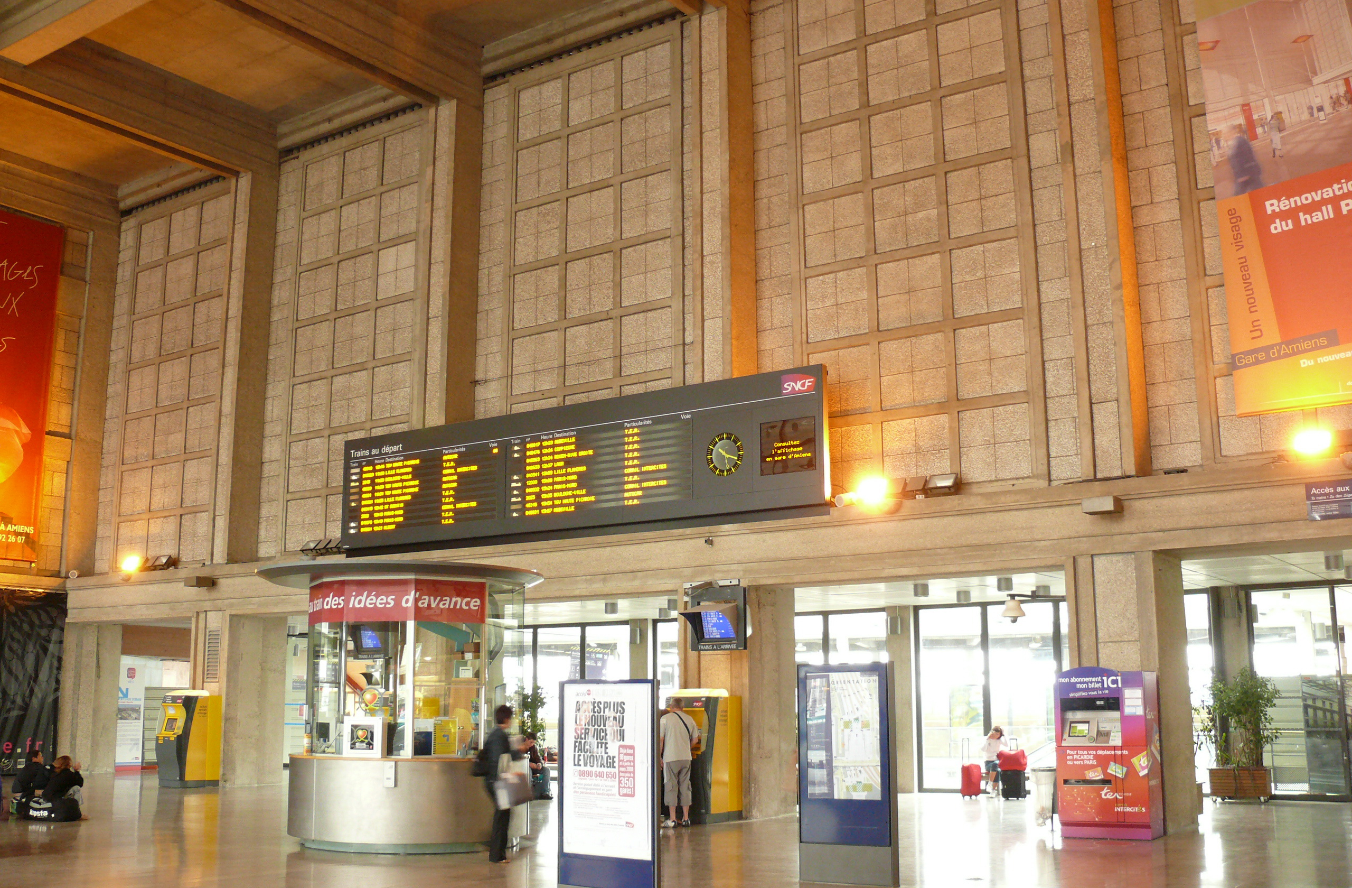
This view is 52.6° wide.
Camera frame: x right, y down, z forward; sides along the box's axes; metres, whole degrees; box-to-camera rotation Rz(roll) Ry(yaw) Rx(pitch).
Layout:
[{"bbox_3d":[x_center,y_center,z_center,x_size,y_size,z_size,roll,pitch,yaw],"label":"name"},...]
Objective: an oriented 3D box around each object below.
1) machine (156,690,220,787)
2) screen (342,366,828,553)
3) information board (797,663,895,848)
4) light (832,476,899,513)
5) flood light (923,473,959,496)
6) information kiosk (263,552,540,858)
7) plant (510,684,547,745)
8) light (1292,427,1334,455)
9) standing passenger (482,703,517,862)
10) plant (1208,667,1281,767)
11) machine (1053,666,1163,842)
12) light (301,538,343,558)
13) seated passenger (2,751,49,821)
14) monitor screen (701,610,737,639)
[{"bbox_3d":[-9.361,5.665,26.344,0.660,1.820,0.950,-8,-13,34],"label":"machine"},{"bbox_3d":[-1.929,0.431,21.951,9.850,2.050,0.250,-8,-13,34],"label":"screen"},{"bbox_3d":[1.545,2.834,12.328,0.910,1.700,0.150,-7,-13,31],"label":"information board"},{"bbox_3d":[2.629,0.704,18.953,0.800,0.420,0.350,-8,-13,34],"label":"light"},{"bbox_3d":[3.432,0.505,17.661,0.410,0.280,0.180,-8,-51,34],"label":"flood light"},{"bbox_3d":[-3.251,3.112,16.219,3.450,3.200,3.450,0,-11,0],"label":"information kiosk"},{"bbox_3d":[-2.833,5.578,26.065,0.700,2.020,0.650,-8,-13,34],"label":"plant"},{"bbox_3d":[7.330,-0.027,15.727,0.430,0.320,0.270,-8,-13,34],"label":"light"},{"bbox_3d":[-1.809,3.524,14.222,0.450,1.620,0.450,6,-12,-29],"label":"standing passenger"},{"bbox_3d":[8.894,4.312,21.509,1.000,1.620,0.850,-8,-13,34],"label":"plant"},{"bbox_3d":[5.120,3.638,16.146,1.080,1.950,0.570,-8,-13,34],"label":"machine"},{"bbox_3d":[-6.546,1.934,25.298,1.150,0.340,0.340,-8,-13,34],"label":"light"},{"bbox_3d":[-9.110,4.762,19.206,0.680,0.880,0.520,8,-13,-36],"label":"seated passenger"},{"bbox_3d":[0.597,2.453,18.620,0.530,0.420,0.120,-8,-4,34],"label":"monitor screen"}]

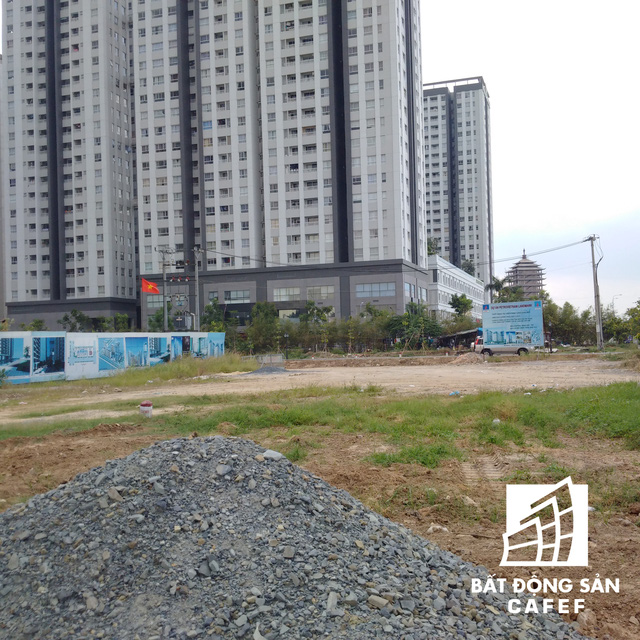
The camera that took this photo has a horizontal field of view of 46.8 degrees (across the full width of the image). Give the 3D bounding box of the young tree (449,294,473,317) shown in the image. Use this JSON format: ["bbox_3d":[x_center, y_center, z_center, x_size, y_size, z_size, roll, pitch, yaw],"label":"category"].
[{"bbox_3d":[17.563,-0.114,91.984,2.986,6.243,2.986,-2,0,0],"label":"young tree"}]

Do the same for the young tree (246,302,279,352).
[{"bbox_3d":[-5.684,0.843,73.987,3.202,5.189,3.202,-2,0,0],"label":"young tree"}]

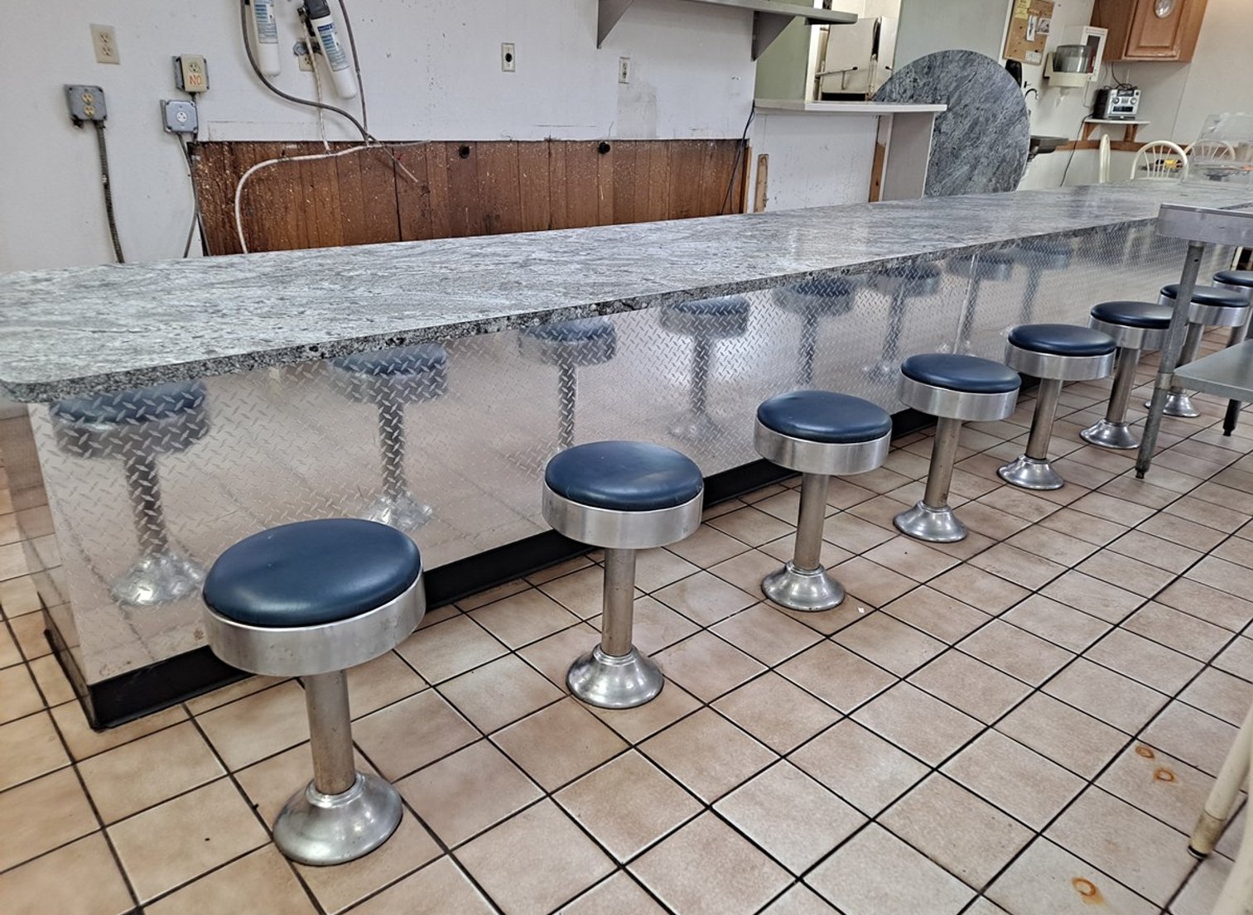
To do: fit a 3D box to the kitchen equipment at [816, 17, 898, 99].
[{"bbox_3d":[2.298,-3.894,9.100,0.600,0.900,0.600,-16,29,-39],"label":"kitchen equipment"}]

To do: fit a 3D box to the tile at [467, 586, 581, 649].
[{"bbox_3d":[-0.251,0.391,2.199,0.200,0.010,0.200,-16,29,-39],"label":"tile"}]

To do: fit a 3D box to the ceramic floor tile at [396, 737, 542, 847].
[{"bbox_3d":[-0.294,0.624,1.690,0.204,0.010,0.204,-16,29,-38],"label":"ceramic floor tile"}]

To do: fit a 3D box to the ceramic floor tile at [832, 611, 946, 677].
[{"bbox_3d":[0.620,0.440,2.134,0.199,0.009,0.199,-16,28,-38],"label":"ceramic floor tile"}]

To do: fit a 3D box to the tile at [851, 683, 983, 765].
[{"bbox_3d":[0.609,0.556,1.889,0.200,0.010,0.200,-16,29,-39],"label":"tile"}]

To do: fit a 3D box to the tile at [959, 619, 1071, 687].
[{"bbox_3d":[0.935,0.470,2.174,0.201,0.010,0.201,-16,29,-38],"label":"tile"}]

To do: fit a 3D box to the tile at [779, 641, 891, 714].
[{"bbox_3d":[0.467,0.487,2.012,0.197,0.010,0.197,-16,28,-38],"label":"tile"}]

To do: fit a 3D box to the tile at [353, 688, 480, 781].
[{"bbox_3d":[-0.421,0.548,1.794,0.200,0.010,0.200,-16,29,-39],"label":"tile"}]

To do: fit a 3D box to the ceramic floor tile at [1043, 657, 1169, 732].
[{"bbox_3d":[1.047,0.522,1.979,0.197,0.010,0.197,-16,28,-38],"label":"ceramic floor tile"}]

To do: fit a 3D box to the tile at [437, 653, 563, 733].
[{"bbox_3d":[-0.273,0.511,1.961,0.201,0.010,0.201,-16,29,-38],"label":"tile"}]

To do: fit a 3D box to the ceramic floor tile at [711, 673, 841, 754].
[{"bbox_3d":[0.322,0.547,1.935,0.204,0.010,0.204,-16,29,-38],"label":"ceramic floor tile"}]

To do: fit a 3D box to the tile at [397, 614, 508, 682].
[{"bbox_3d":[-0.400,0.434,2.050,0.199,0.009,0.199,-16,28,-38],"label":"tile"}]

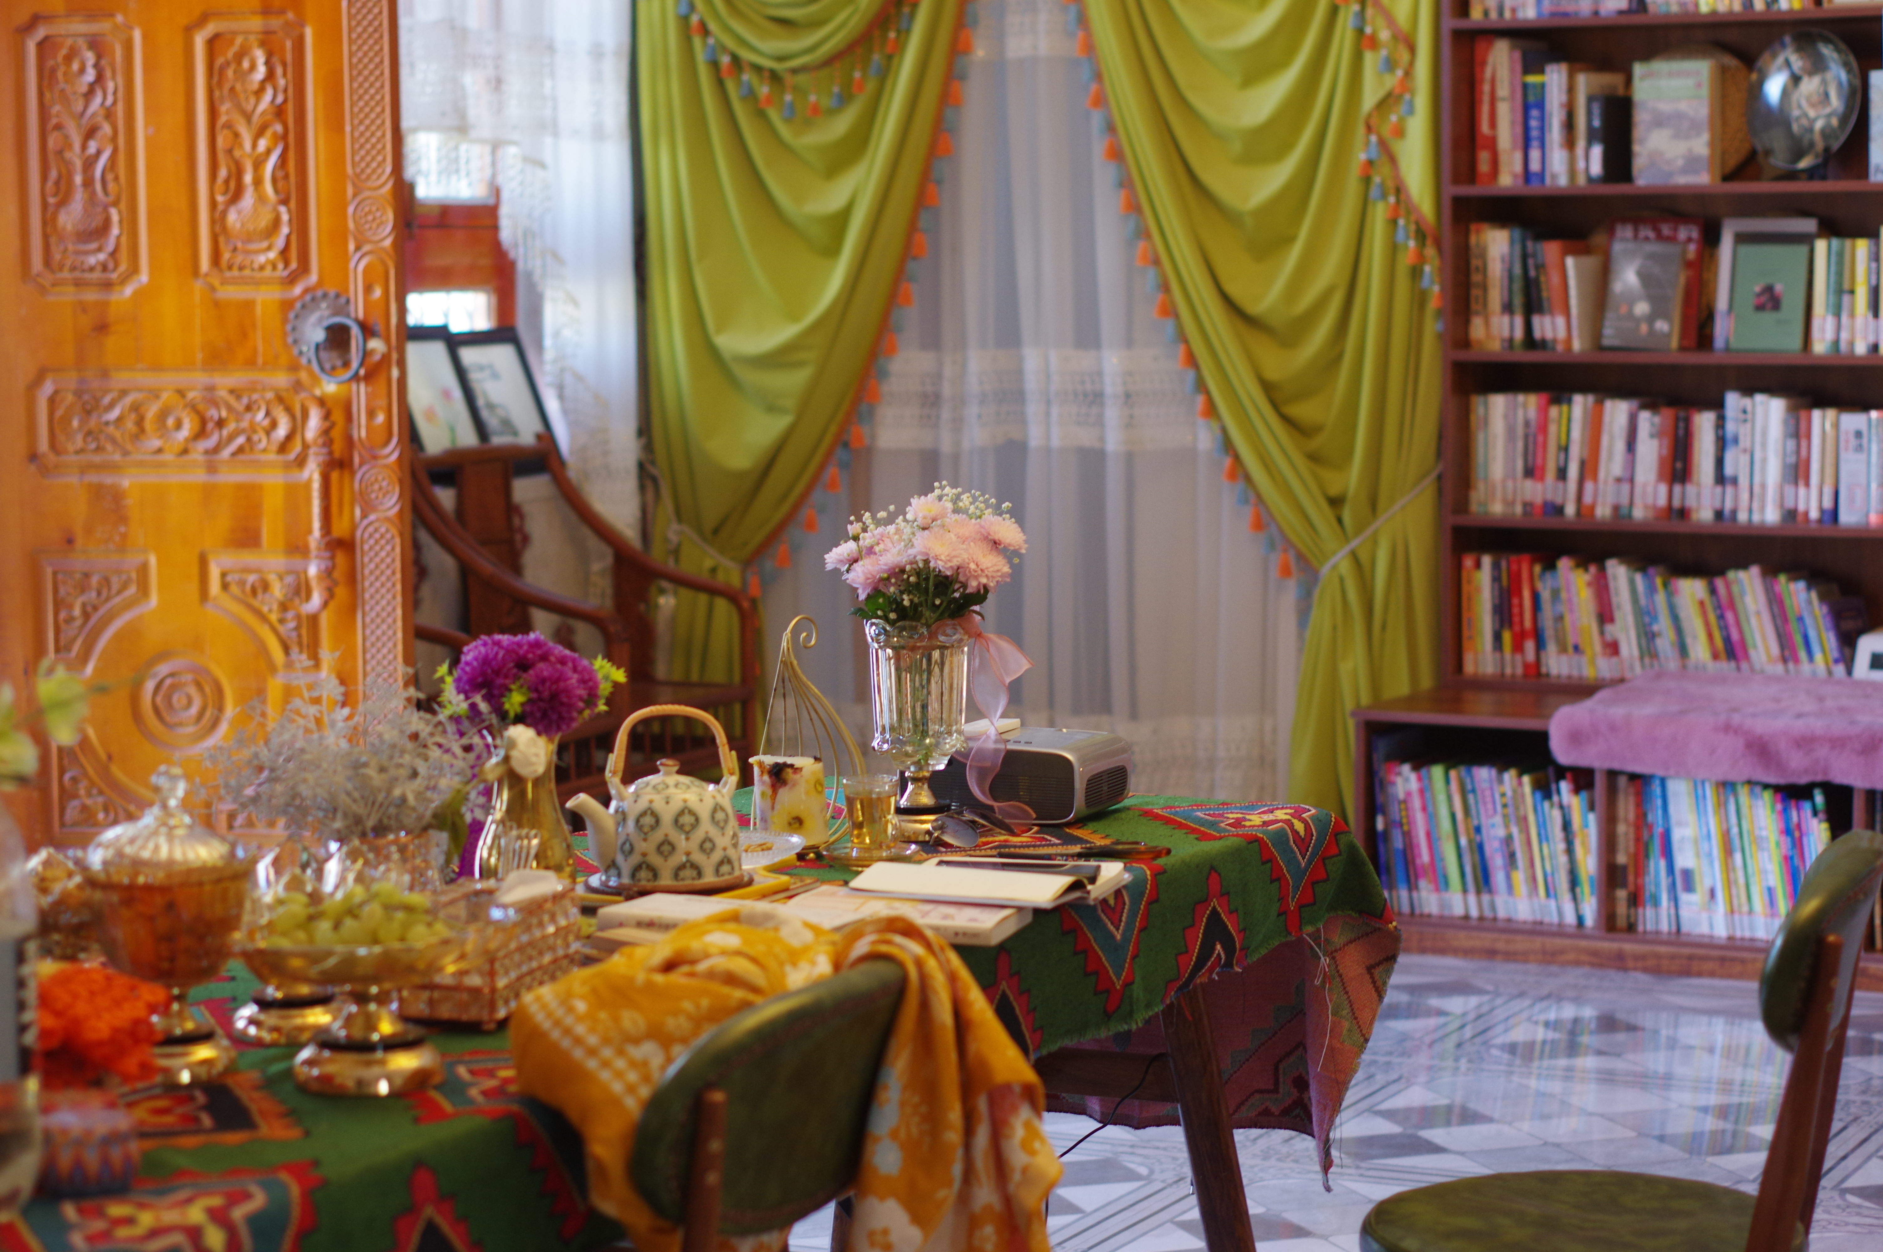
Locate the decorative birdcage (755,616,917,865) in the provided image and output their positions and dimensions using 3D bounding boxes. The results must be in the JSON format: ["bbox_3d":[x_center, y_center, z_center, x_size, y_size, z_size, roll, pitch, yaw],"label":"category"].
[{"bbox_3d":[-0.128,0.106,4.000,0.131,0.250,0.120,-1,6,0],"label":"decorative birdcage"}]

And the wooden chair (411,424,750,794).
[{"bbox_3d":[-0.659,0.147,7.322,0.500,0.975,0.570,3,7,28],"label":"wooden chair"}]

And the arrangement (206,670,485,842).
[{"bbox_3d":[-0.540,0.138,3.560,0.255,0.157,0.230,-1,6,0],"label":"arrangement"}]

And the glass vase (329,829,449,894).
[{"bbox_3d":[-0.479,0.230,3.390,0.102,0.108,0.102,-1,5,0],"label":"glass vase"}]

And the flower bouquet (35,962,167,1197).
[{"bbox_3d":[-0.576,0.303,2.670,0.102,0.152,0.100,-1,6,0],"label":"flower bouquet"}]

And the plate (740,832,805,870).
[{"bbox_3d":[-0.204,0.230,3.930,0.140,0.022,0.140,-1,6,0],"label":"plate"}]

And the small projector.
[{"bbox_3d":[0.085,0.158,4.298,0.205,0.080,0.200,2,7,20],"label":"small projector"}]

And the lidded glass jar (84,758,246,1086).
[{"bbox_3d":[-0.596,0.224,3.020,0.131,0.235,0.131,-1,6,0],"label":"lidded glass jar"}]

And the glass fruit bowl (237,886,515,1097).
[{"bbox_3d":[-0.431,0.276,2.985,0.210,0.136,0.210,-1,6,0],"label":"glass fruit bowl"}]

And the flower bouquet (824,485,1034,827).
[{"bbox_3d":[-0.013,0.036,4.110,0.218,0.365,0.205,-1,6,0],"label":"flower bouquet"}]

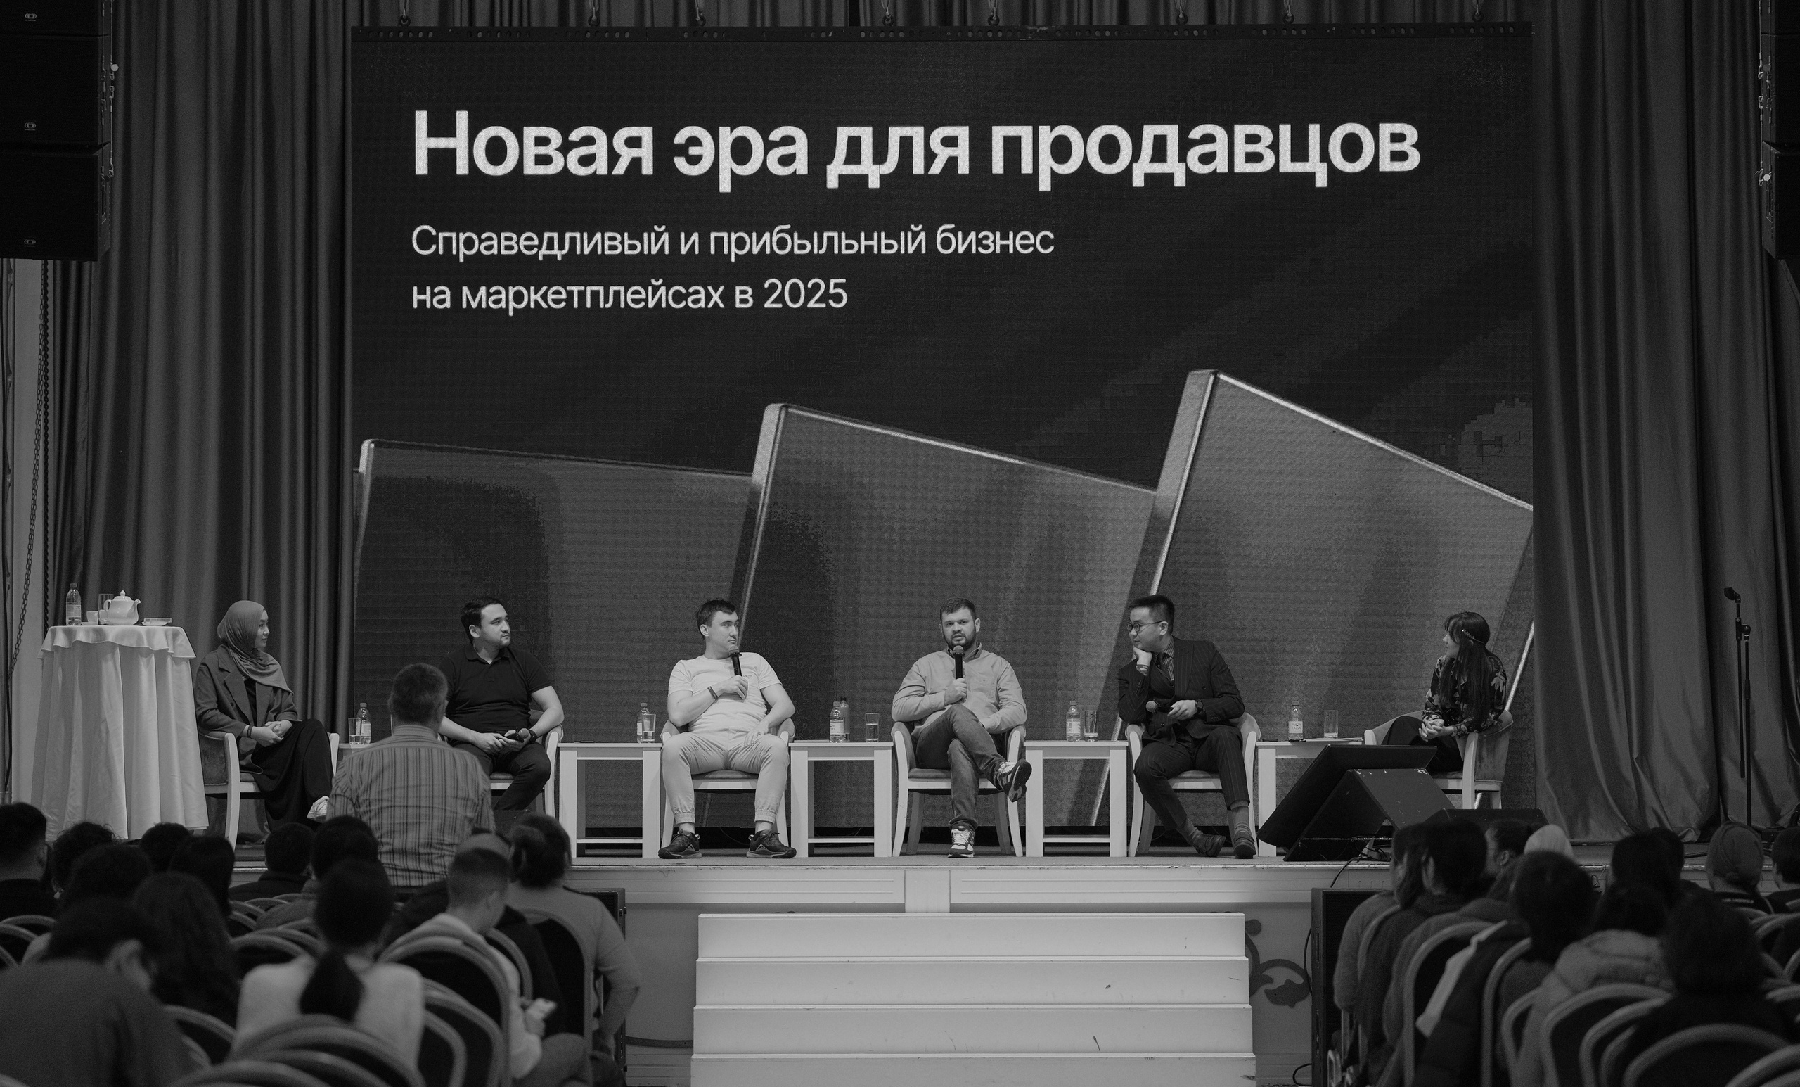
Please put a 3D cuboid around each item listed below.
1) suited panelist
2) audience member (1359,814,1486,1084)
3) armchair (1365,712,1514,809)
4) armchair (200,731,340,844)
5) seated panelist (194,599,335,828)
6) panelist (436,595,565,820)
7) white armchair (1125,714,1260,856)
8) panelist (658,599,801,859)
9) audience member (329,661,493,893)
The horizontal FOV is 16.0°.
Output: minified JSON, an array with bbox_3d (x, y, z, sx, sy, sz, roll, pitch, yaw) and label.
[{"bbox_3d":[1.397,0.877,31.100,0.640,1.290,0.800,0,-2,6],"label":"suited panelist"},{"bbox_3d":[2.000,1.669,23.800,0.520,1.310,0.820,0,-2,2],"label":"audience member"},{"bbox_3d":[2.660,1.163,31.400,0.630,0.730,0.570,-1,-2,33],"label":"armchair"},{"bbox_3d":[-3.143,1.177,31.400,0.630,0.730,0.570,1,-2,-33],"label":"armchair"},{"bbox_3d":[-3.095,0.906,31.200,0.500,1.260,0.720,1,-2,-33],"label":"seated panelist"},{"bbox_3d":[-1.957,0.898,31.200,0.600,1.270,0.780,0,-2,-6],"label":"panelist"},{"bbox_3d":[1.439,1.166,31.400,0.640,0.730,0.600,0,-2,3],"label":"white armchair"},{"bbox_3d":[-0.837,0.892,31.100,0.640,1.270,0.820,0,-2,-4],"label":"panelist"},{"bbox_3d":[-1.703,1.358,22.300,0.550,1.860,0.360,0,-2,2],"label":"audience member"}]

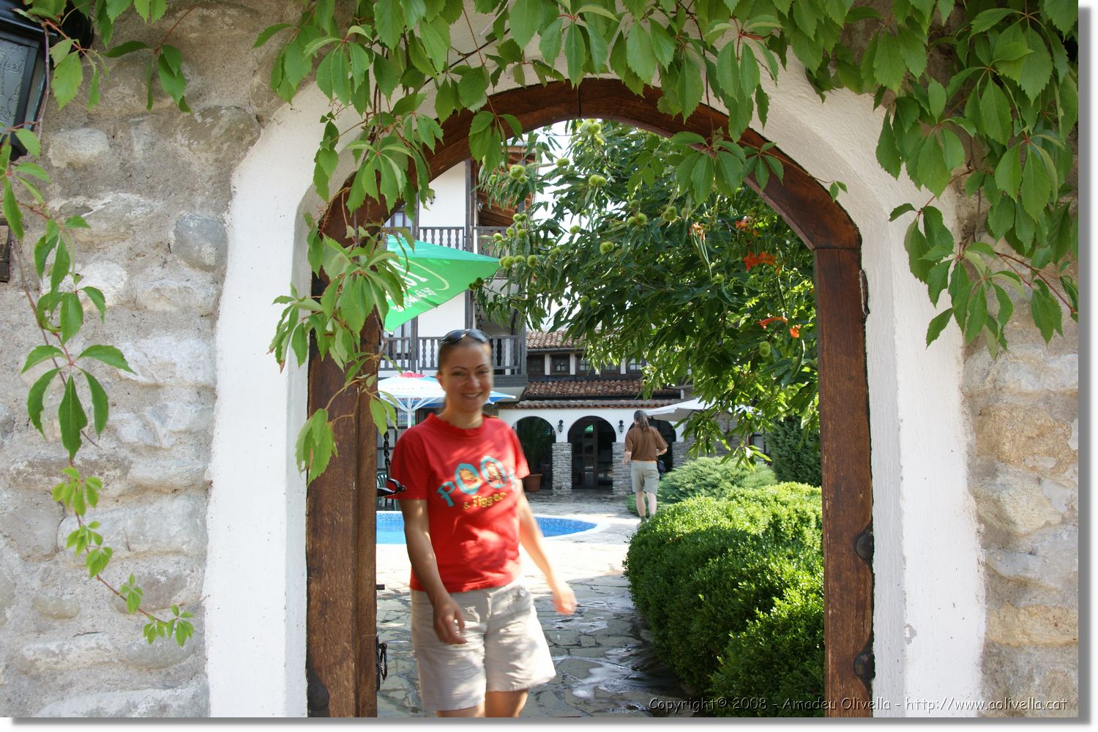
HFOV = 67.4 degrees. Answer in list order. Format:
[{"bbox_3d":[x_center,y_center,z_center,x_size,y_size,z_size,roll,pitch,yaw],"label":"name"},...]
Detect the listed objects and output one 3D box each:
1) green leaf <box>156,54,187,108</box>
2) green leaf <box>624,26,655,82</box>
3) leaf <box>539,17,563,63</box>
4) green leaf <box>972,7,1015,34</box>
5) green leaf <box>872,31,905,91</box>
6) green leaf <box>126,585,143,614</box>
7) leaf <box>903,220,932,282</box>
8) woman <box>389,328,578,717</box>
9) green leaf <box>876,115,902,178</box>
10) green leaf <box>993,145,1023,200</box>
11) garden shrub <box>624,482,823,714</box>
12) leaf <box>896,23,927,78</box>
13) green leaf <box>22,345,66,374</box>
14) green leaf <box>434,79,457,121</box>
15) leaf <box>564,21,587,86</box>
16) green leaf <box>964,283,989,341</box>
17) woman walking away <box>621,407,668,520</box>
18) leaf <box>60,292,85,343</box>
[{"bbox_3d":[-0.769,-0.586,1.682,0.065,0.123,0.035,0,-5,0],"label":"green leaf"},{"bbox_3d":[0.185,-0.637,1.680,0.058,0.127,0.024,-12,-11,0],"label":"green leaf"},{"bbox_3d":[0.004,-0.644,1.637,0.048,0.101,0.030,0,-5,0],"label":"leaf"},{"bbox_3d":[0.883,-0.689,1.641,0.086,0.051,0.045,0,-5,0],"label":"green leaf"},{"bbox_3d":[0.693,-0.622,1.680,0.063,0.128,0.024,-10,-11,0],"label":"green leaf"},{"bbox_3d":[-0.814,0.459,1.618,0.035,0.057,0.025,0,-5,0],"label":"green leaf"},{"bbox_3d":[0.748,-0.233,1.670,0.050,0.131,0.024,-14,-12,16],"label":"leaf"},{"bbox_3d":[-0.200,0.710,2.390,0.550,1.650,0.450,1,-5,-12],"label":"woman"},{"bbox_3d":[0.694,-0.448,1.680,0.049,0.141,0.024,-9,-12,11],"label":"green leaf"},{"bbox_3d":[0.908,-0.384,1.630,0.058,0.116,0.024,2,-12,17],"label":"green leaf"},{"bbox_3d":[1.400,1.348,5.115,1.600,0.880,3.800,0,-4,0],"label":"garden shrub"},{"bbox_3d":[0.740,-0.643,1.680,0.058,0.121,0.024,-16,-11,-8],"label":"leaf"},{"bbox_3d":[-1.016,-0.014,1.656,0.085,0.059,0.040,0,-5,-6],"label":"green leaf"},{"bbox_3d":[-0.211,-0.541,1.679,0.049,0.086,0.030,0,-5,0],"label":"green leaf"},{"bbox_3d":[0.053,-0.619,1.635,0.046,0.130,0.030,0,-5,0],"label":"leaf"},{"bbox_3d":[0.861,-0.107,1.660,0.041,0.126,0.024,11,-11,6],"label":"green leaf"},{"bbox_3d":[1.359,1.457,11.700,0.600,1.670,0.420,0,-5,-7],"label":"woman walking away"},{"bbox_3d":[-0.967,-0.098,1.670,0.048,0.107,0.024,9,-11,-6],"label":"leaf"}]

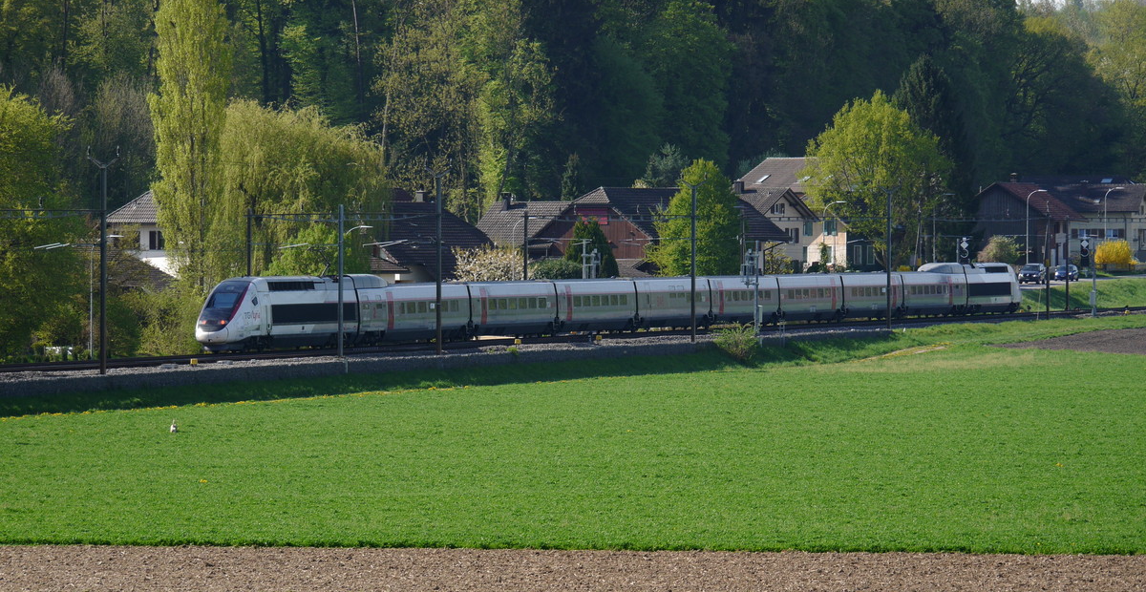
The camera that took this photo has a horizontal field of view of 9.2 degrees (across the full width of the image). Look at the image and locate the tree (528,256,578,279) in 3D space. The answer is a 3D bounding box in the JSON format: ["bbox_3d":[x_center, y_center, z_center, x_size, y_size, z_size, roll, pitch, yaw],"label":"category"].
[{"bbox_3d":[-1.211,-0.033,490.000,3.700,5.000,3.600,0,1,0],"label":"tree"}]

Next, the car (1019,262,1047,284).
[{"bbox_3d":[40.142,-1.908,624.000,1.820,1.760,4.500,0,1,14],"label":"car"}]

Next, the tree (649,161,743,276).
[{"bbox_3d":[8.988,-4.512,532.000,6.900,11.400,6.700,0,1,0],"label":"tree"}]

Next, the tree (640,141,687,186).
[{"bbox_3d":[7.067,-6.245,560.000,4.600,11.500,4.600,0,1,0],"label":"tree"}]

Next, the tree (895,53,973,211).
[{"bbox_3d":[32.422,-12.066,650.000,7.813,19.879,7.600,0,1,0],"label":"tree"}]

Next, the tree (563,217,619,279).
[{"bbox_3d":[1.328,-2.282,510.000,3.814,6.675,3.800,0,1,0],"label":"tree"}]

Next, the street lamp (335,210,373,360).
[{"bbox_3d":[-12.115,-0.504,397.000,1.950,8.271,0.500,0,1,0],"label":"street lamp"}]

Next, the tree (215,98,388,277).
[{"bbox_3d":[-17.364,-4.760,457.000,11.108,15.685,11.000,0,1,0],"label":"tree"}]

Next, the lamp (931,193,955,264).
[{"bbox_3d":[31.274,-4.623,602.000,1.850,8.000,0.350,0,1,16],"label":"lamp"}]

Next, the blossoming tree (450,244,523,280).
[{"bbox_3d":[-5.838,-0.484,483.000,4.900,6.000,4.800,0,1,0],"label":"blossoming tree"}]

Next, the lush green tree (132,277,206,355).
[{"bbox_3d":[-22.017,1.286,393.000,4.200,4.500,4.000,0,1,0],"label":"lush green tree"}]

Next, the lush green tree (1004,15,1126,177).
[{"bbox_3d":[52.907,-17.636,770.000,13.163,24.680,12.500,0,1,0],"label":"lush green tree"}]

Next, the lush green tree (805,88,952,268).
[{"bbox_3d":[25.356,-9.064,598.000,12.299,16.292,12.000,0,1,0],"label":"lush green tree"}]

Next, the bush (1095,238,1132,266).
[{"bbox_3d":[49.706,-3.992,657.000,3.510,2.808,2.800,0,1,0],"label":"bush"}]

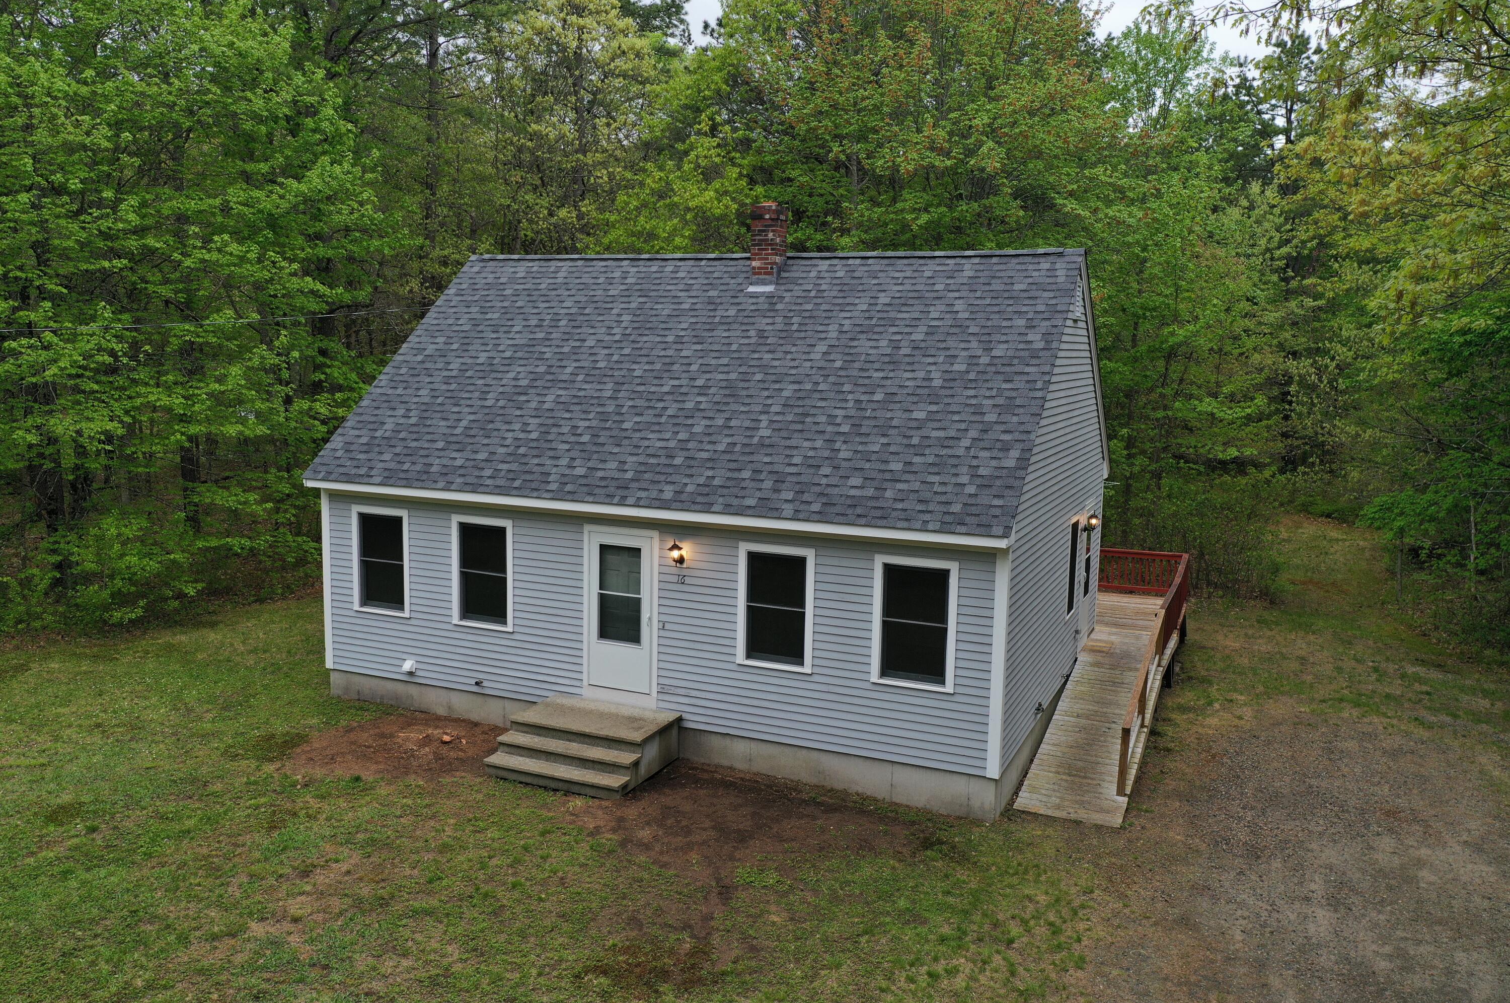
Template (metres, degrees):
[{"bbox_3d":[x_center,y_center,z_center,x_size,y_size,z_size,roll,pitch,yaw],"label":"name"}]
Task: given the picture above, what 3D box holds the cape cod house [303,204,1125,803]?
[{"bbox_3d":[-0.231,-0.802,17.970,9.960,7.330,8.120,5,9,24],"label":"cape cod house"}]

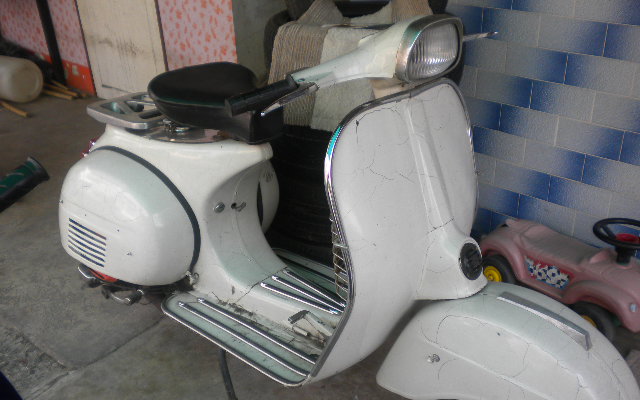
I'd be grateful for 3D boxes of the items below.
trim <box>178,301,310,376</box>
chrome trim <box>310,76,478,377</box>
[{"bbox_3d":[-0.192,0.322,1.533,0.435,0.011,0.016,20,36,36],"label":"trim"},{"bbox_3d":[0.143,0.059,1.333,0.180,0.650,0.455,21,37,37],"label":"chrome trim"}]

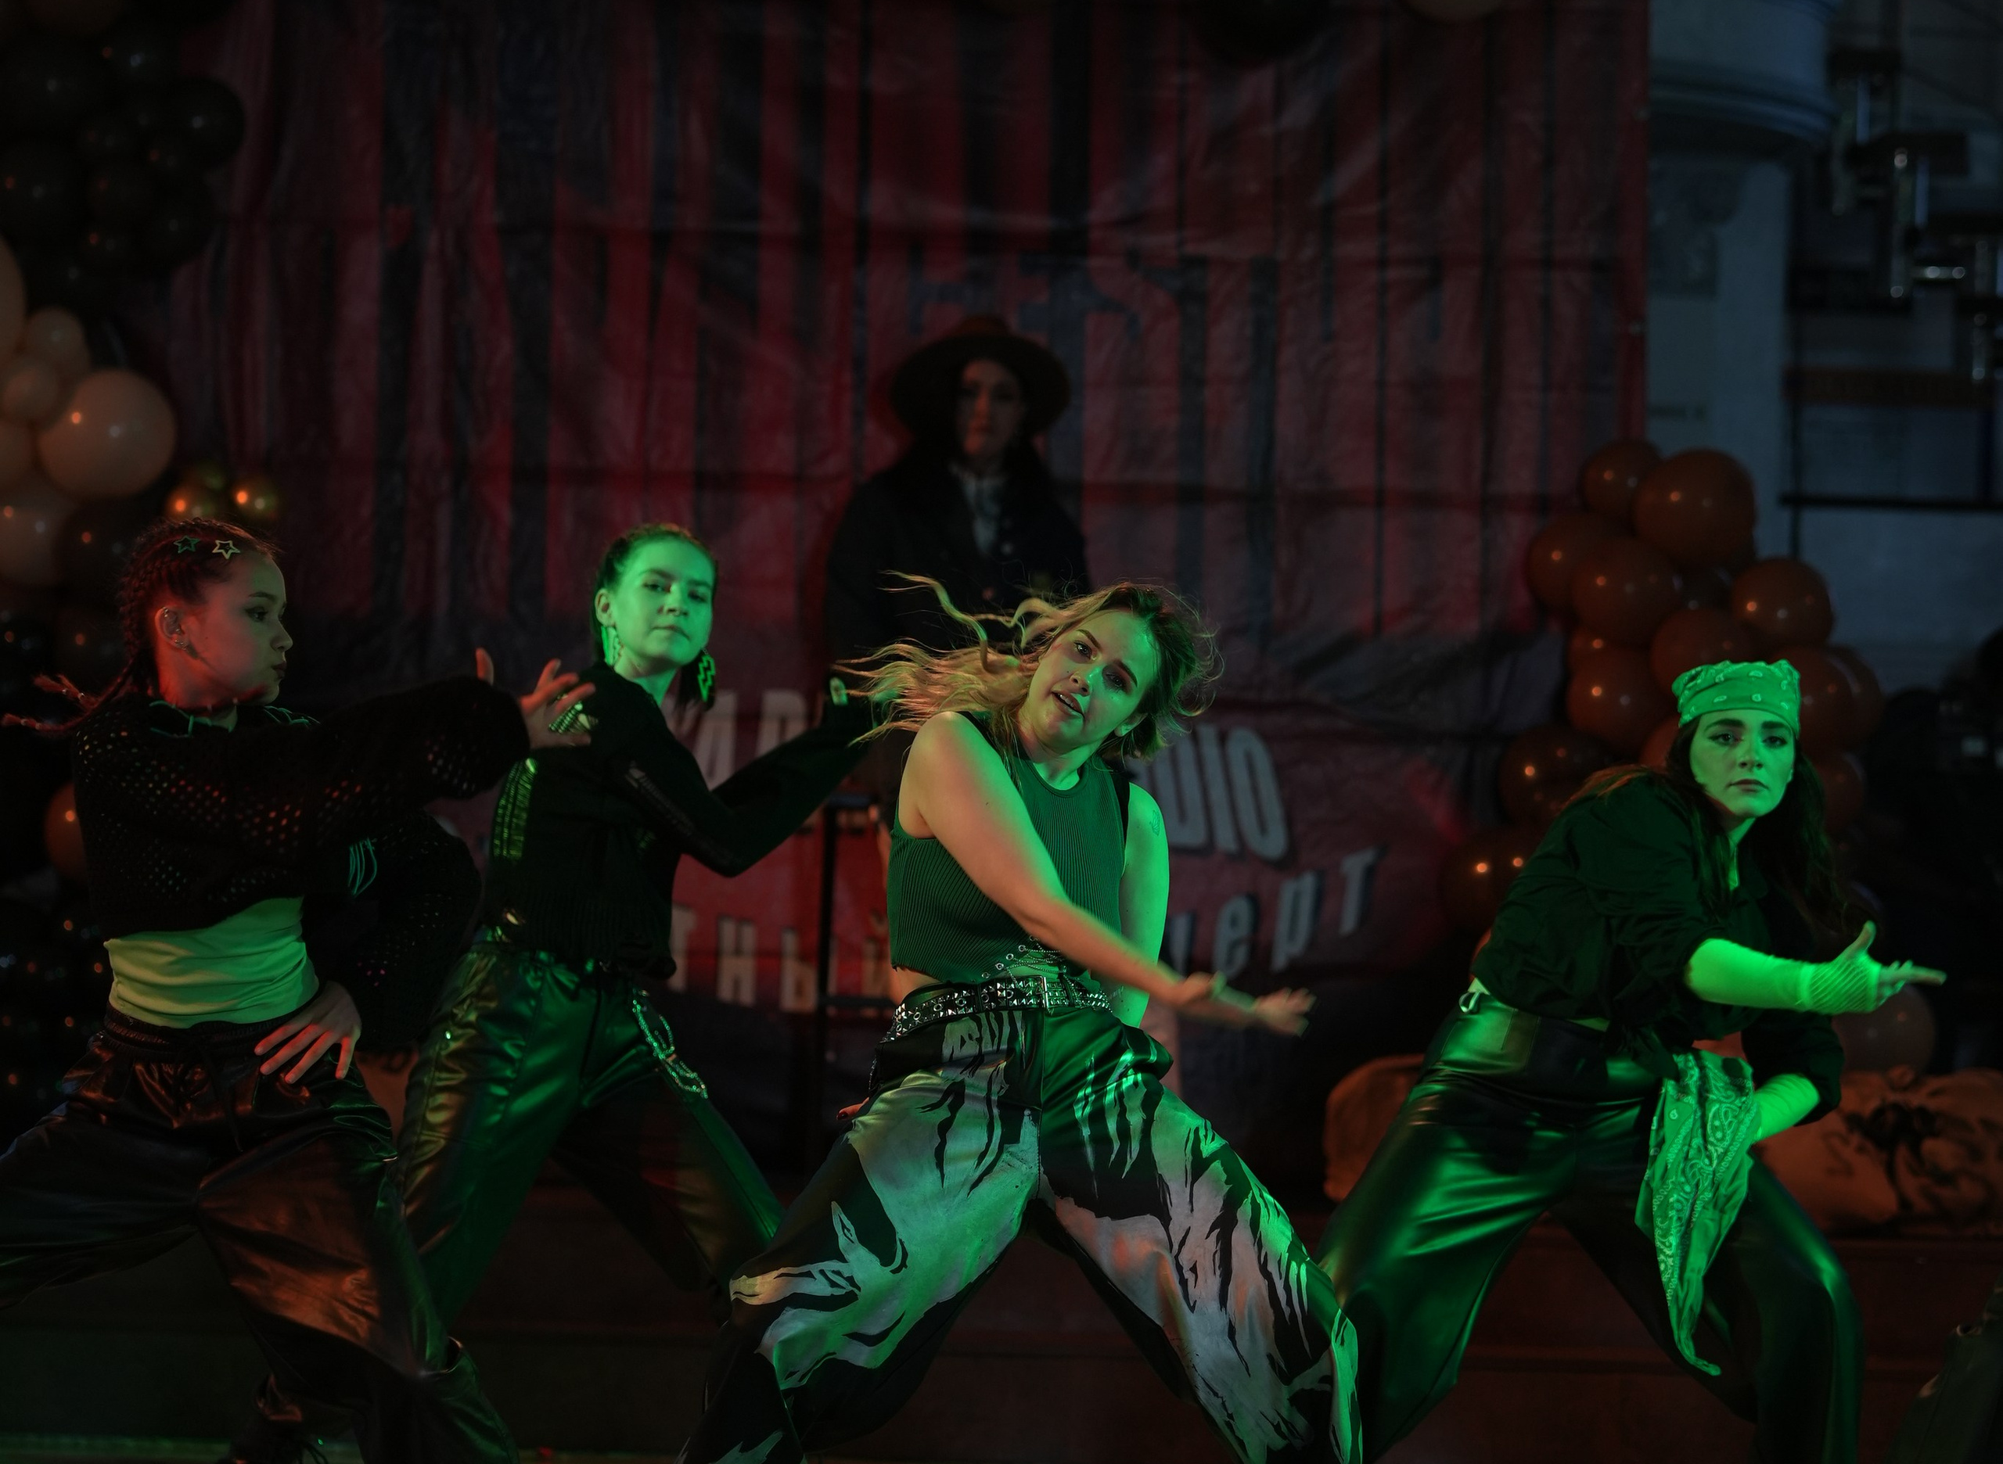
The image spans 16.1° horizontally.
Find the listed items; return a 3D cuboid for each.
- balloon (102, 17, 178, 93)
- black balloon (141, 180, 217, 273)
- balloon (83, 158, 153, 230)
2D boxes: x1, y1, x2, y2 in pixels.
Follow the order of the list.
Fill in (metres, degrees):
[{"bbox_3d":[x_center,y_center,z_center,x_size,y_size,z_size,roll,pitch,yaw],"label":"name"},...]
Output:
[{"bbox_3d":[-1.638,-1.276,13.450,0.160,0.165,0.160,2,-1,0],"label":"balloon"},{"bbox_3d":[-1.518,-0.933,13.050,0.161,0.174,0.161,2,-1,-3],"label":"black balloon"},{"bbox_3d":[-1.676,-1.023,13.467,0.134,0.143,0.134,2,-1,-4],"label":"balloon"}]

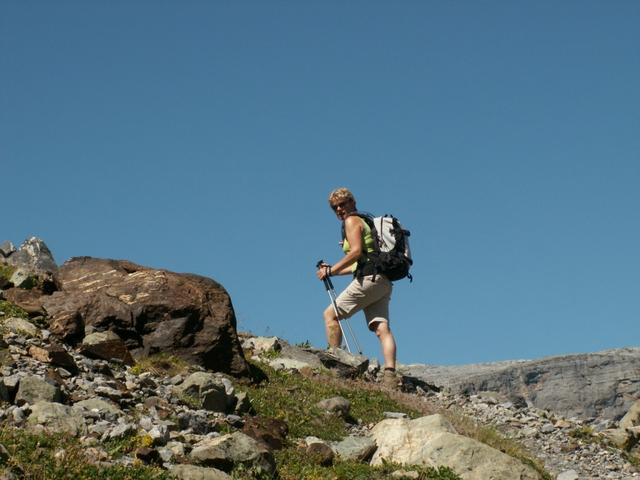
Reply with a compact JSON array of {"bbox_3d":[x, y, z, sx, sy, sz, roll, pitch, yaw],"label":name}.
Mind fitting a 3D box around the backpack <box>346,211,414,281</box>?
[{"bbox_3d":[0.477,0.060,16.300,0.440,0.530,0.340,-12,-7,4],"label":"backpack"}]

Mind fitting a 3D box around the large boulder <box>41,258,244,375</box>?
[{"bbox_3d":[-1.321,0.579,15.400,1.560,0.900,1.150,0,-7,0],"label":"large boulder"}]

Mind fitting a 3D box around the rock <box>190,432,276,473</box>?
[{"bbox_3d":[-0.544,1.344,12.800,0.530,0.270,0.400,0,-7,0],"label":"rock"}]

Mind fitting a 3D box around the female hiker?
[{"bbox_3d":[0.309,0.381,16.300,0.680,1.600,0.520,-1,-7,6],"label":"female hiker"}]

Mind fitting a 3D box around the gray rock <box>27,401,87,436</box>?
[{"bbox_3d":[-1.723,1.167,13.300,0.390,0.240,0.310,0,-7,0],"label":"gray rock"}]

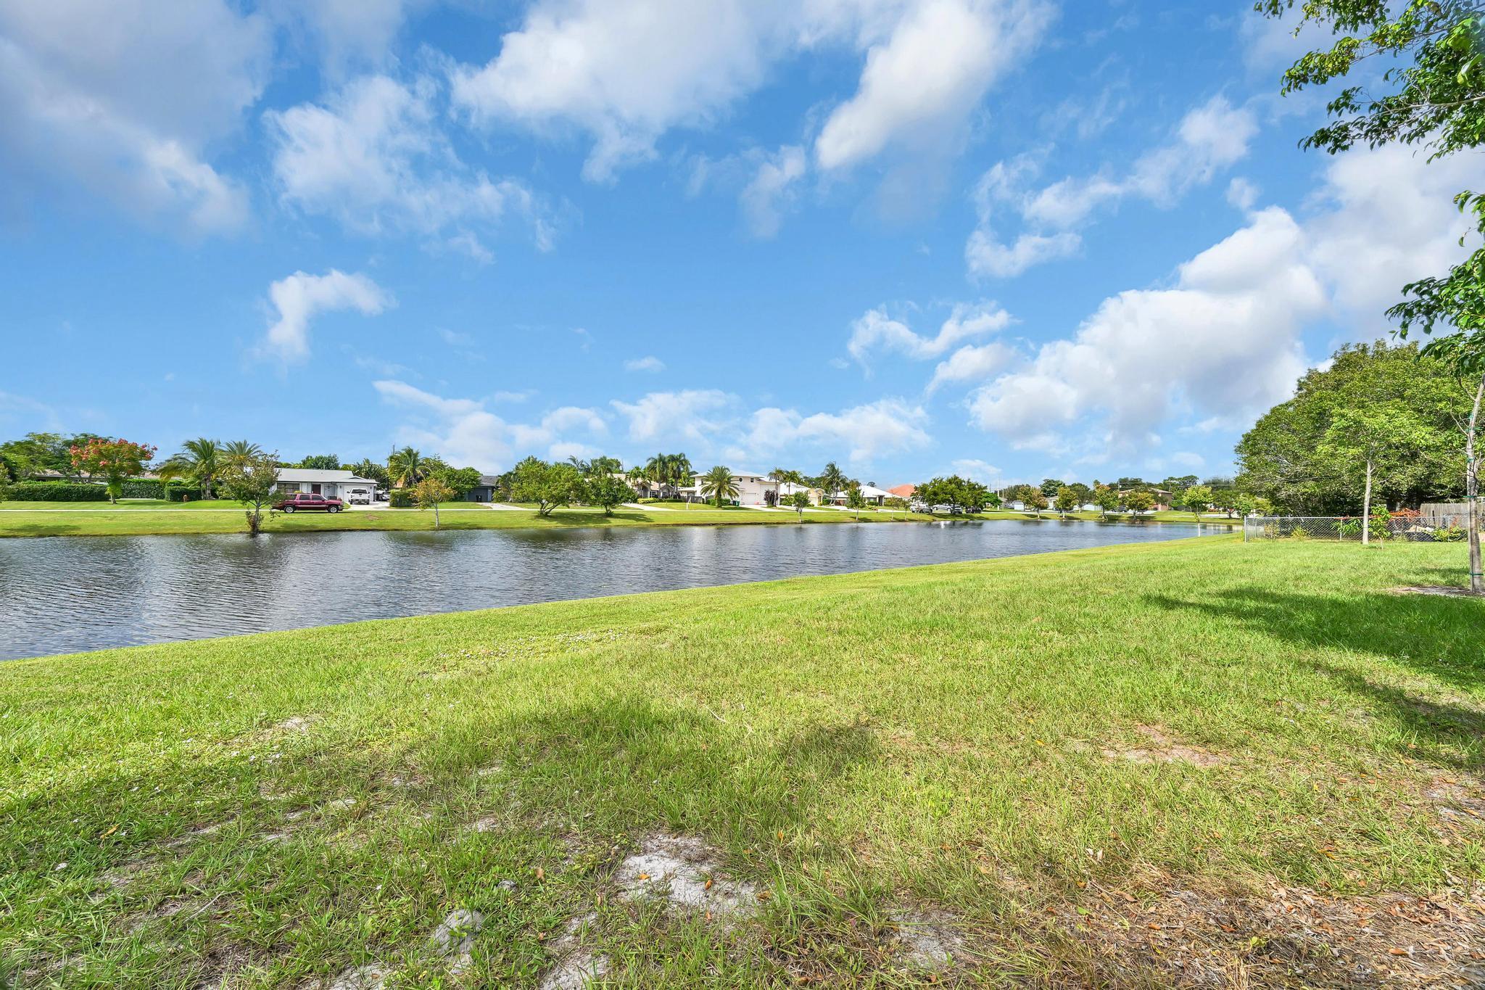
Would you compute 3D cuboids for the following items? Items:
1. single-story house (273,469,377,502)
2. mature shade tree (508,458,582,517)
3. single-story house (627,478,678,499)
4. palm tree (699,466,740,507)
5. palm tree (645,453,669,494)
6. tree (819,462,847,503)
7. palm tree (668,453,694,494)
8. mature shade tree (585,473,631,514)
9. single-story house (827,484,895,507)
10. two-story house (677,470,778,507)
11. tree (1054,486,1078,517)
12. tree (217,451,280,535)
[{"bbox_3d":[-57.600,-1.280,78.600,13.000,4.500,11.500,1,-2,-35],"label":"single-story house"},{"bbox_3d":[-23.360,-1.040,69.000,8.000,7.070,8.000,1,-1,-19],"label":"mature shade tree"},{"bbox_3d":[-21.254,-1.127,112.155,13.200,4.900,12.000,1,-2,-39],"label":"single-story house"},{"bbox_3d":[-3.740,-1.310,93.000,6.540,6.730,6.540,0,-1,0],"label":"palm tree"},{"bbox_3d":[-15.587,-3.387,107.000,4.700,8.710,4.700,0,-1,-8],"label":"palm tree"},{"bbox_3d":[20.504,-2.613,130.000,6.200,9.930,6.200,0,-1,9],"label":"tree"},{"bbox_3d":[-10.440,-3.150,98.000,4.530,7.880,4.530,0,-1,0],"label":"palm tree"},{"bbox_3d":[-16.060,0.000,69.500,5.800,5.030,5.800,1,-2,-35],"label":"mature shade tree"},{"bbox_3d":[31.007,0.151,149.903,16.000,5.400,12.000,1,-2,-39],"label":"single-story house"},{"bbox_3d":[-3.228,-1.476,122.344,15.500,7.300,13.500,1,-2,-39],"label":"two-story house"},{"bbox_3d":[68.828,1.422,123.000,4.600,6.550,4.600,0,-1,29],"label":"tree"},{"bbox_3d":[-37.881,-0.134,44.300,4.000,6.500,4.000,1,-2,-38],"label":"tree"}]

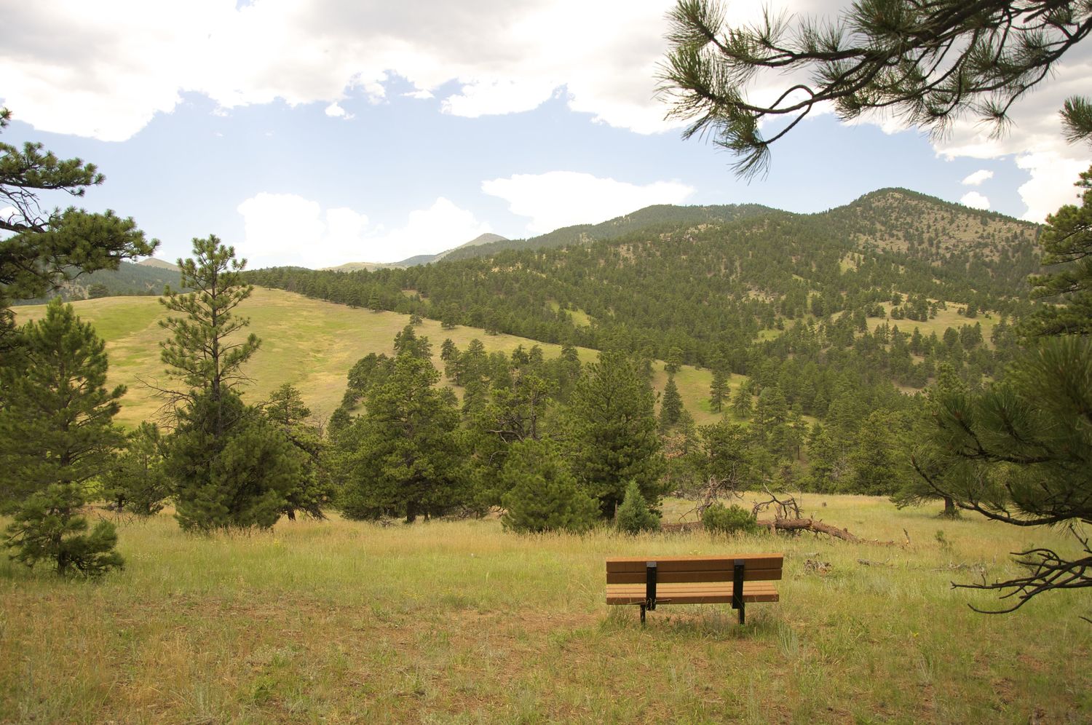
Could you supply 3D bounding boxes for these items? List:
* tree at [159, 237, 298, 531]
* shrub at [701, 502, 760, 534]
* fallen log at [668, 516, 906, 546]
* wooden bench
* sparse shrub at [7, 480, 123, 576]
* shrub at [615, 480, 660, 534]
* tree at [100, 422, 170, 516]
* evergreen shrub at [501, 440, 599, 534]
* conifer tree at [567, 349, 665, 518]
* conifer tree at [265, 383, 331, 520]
[{"bbox_3d":[-8.777,0.645,22.500,3.731,8.167,3.545,-1,-2,0],"label":"tree"},{"bbox_3d":[4.368,3.704,19.300,1.349,0.825,1.281,-1,-2,0],"label":"shrub"},{"bbox_3d":[5.267,3.961,18.800,5.331,0.420,0.500,-2,-2,27],"label":"fallen log"},{"bbox_3d":[1.737,2.655,9.600,2.000,0.880,0.640,-1,-2,5],"label":"wooden bench"},{"bbox_3d":[-8.420,2.931,14.300,2.088,1.671,1.984,-1,-2,0],"label":"sparse shrub"},{"bbox_3d":[2.332,3.710,20.800,1.128,1.410,1.072,-1,-2,0],"label":"shrub"},{"bbox_3d":[-15.536,4.058,31.000,3.039,3.621,2.887,-1,-2,0],"label":"tree"},{"bbox_3d":[0.108,3.211,20.800,2.495,2.452,2.370,-1,-2,0],"label":"evergreen shrub"},{"bbox_3d":[2.224,2.319,26.000,3.119,5.478,2.963,-1,-2,0],"label":"conifer tree"},{"bbox_3d":[-8.420,2.957,27.000,2.619,4.590,2.488,-1,-2,0],"label":"conifer tree"}]

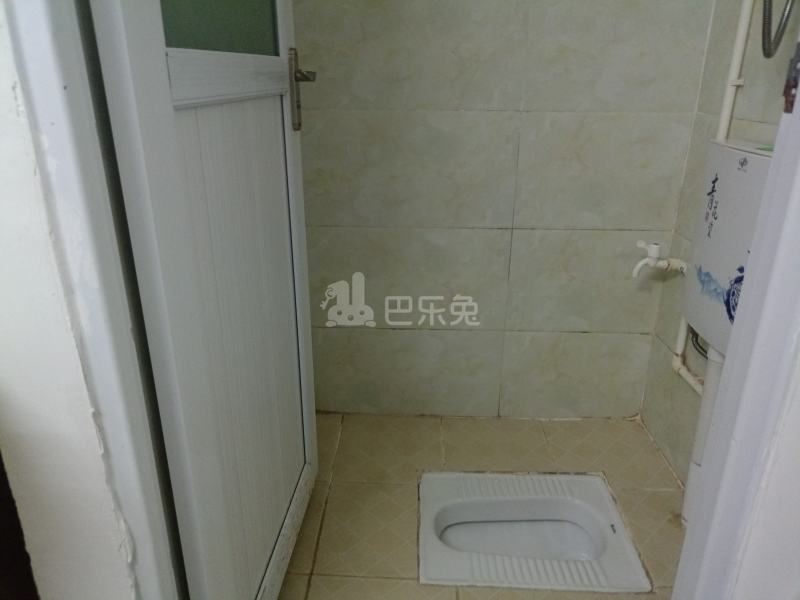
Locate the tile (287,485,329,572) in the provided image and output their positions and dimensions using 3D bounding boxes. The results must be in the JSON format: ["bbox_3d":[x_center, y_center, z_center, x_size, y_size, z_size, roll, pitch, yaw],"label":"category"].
[{"bbox_3d":[-0.332,0.526,1.408,0.300,0.010,0.300,1,22,1],"label":"tile"}]

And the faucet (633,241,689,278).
[{"bbox_3d":[0.671,-0.104,1.538,0.140,0.102,0.043,1,21,1],"label":"faucet"}]

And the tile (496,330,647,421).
[{"bbox_3d":[0.520,0.228,1.798,0.435,0.288,0.010,1,21,1],"label":"tile"}]

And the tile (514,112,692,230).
[{"bbox_3d":[0.526,-0.334,1.585,0.435,0.304,0.010,1,21,1],"label":"tile"}]

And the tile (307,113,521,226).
[{"bbox_3d":[0.009,-0.343,1.593,0.600,0.304,0.010,1,21,1],"label":"tile"}]

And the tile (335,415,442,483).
[{"bbox_3d":[-0.025,0.416,1.706,0.300,0.010,0.320,1,21,1],"label":"tile"}]

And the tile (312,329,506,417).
[{"bbox_3d":[0.002,0.219,1.807,0.600,0.288,0.010,1,21,1],"label":"tile"}]

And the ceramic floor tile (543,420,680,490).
[{"bbox_3d":[0.579,0.428,1.695,0.307,0.010,0.322,1,21,1],"label":"ceramic floor tile"}]

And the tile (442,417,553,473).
[{"bbox_3d":[0.274,0.421,1.686,0.300,0.010,0.300,1,22,1],"label":"tile"}]

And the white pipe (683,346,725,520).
[{"bbox_3d":[0.683,0.314,1.335,0.054,0.460,0.054,1,21,1],"label":"white pipe"}]

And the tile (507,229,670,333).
[{"bbox_3d":[0.523,-0.049,1.693,0.435,0.304,0.010,1,21,1],"label":"tile"}]

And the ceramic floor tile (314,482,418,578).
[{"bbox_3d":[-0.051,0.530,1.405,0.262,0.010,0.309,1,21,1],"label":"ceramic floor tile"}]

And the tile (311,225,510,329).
[{"bbox_3d":[0.002,-0.058,1.684,0.600,0.302,0.010,1,22,1],"label":"tile"}]

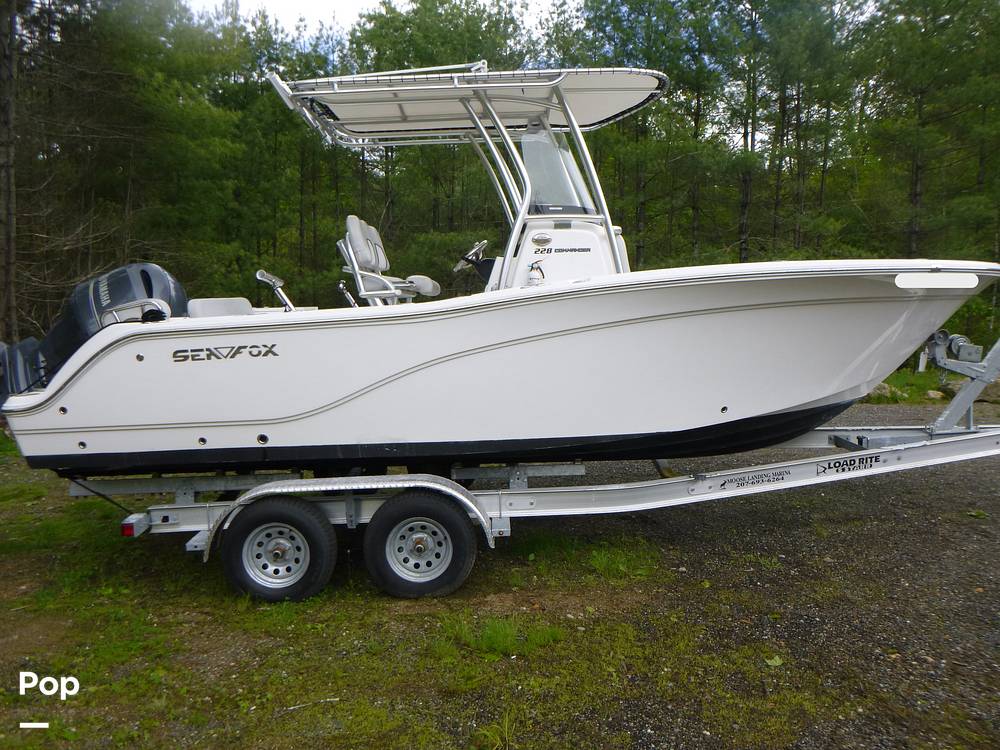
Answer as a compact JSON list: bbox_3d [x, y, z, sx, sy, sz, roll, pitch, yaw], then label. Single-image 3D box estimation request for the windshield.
[{"bbox_3d":[0.421,-1.482,5.417,0.570,0.630,0.780,-2,8,-1],"label":"windshield"}]

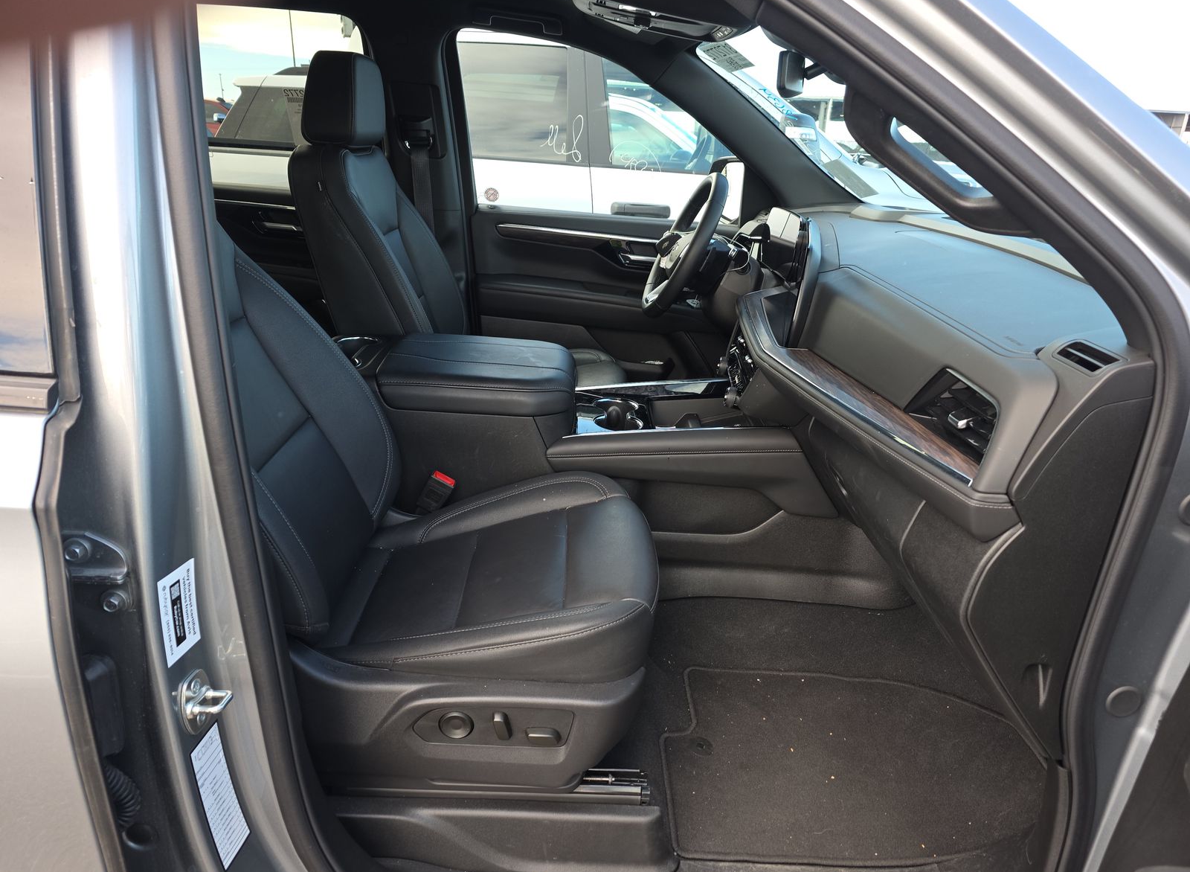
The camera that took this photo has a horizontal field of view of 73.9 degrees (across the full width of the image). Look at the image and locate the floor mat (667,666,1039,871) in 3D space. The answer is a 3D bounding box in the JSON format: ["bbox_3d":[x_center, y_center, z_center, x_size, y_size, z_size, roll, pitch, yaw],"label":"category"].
[{"bbox_3d":[0.443,0.537,1.373,0.690,0.031,0.464,0,20,-2],"label":"floor mat"}]

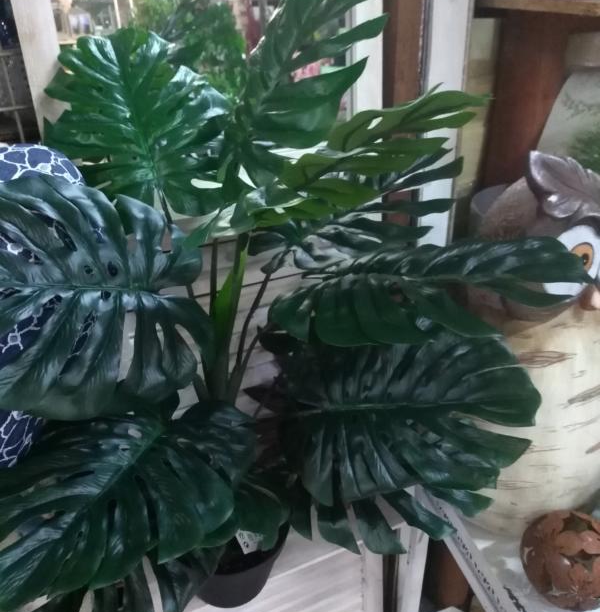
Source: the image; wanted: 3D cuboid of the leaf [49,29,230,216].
[{"bbox_3d":[-0.205,-0.236,0.760,0.225,0.060,0.275,-8,70,-12],"label":"leaf"}]

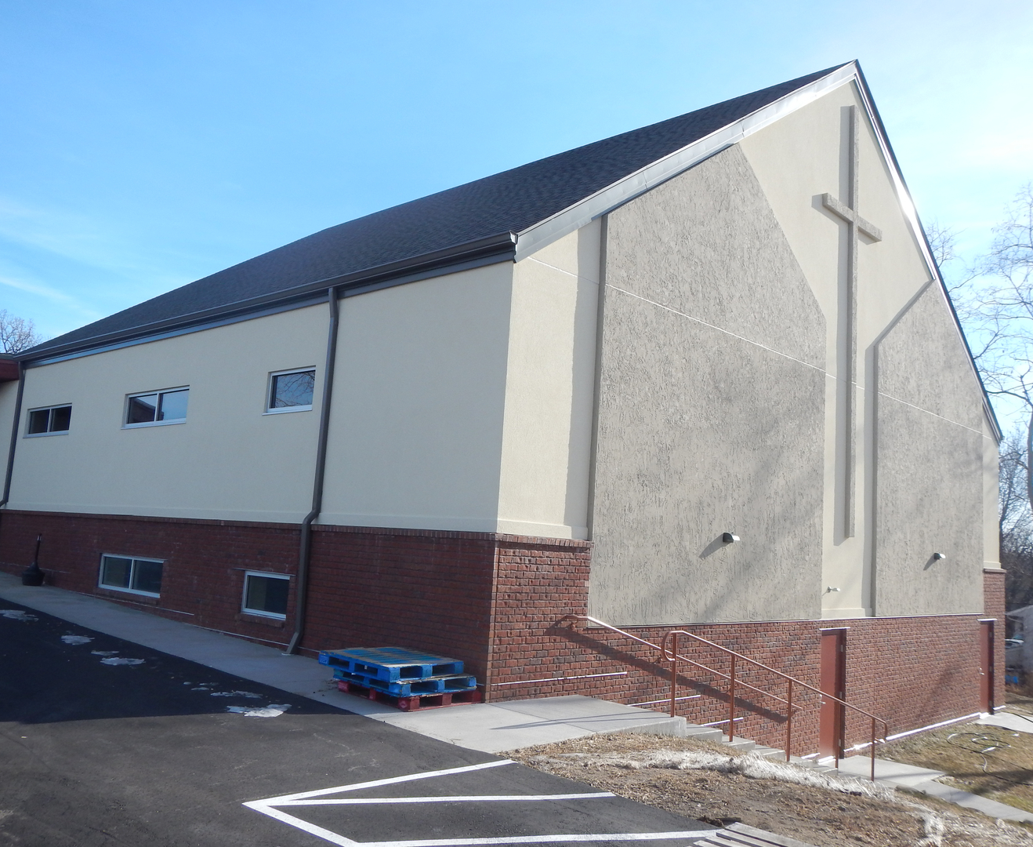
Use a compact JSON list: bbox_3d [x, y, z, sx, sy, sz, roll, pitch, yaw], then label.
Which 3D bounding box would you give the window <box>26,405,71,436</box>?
[{"bbox_3d":[-10.027,-0.039,19.653,2.432,0.628,0.119,-4,-11,43],"label":"window"}]

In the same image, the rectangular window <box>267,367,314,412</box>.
[{"bbox_3d":[-3.263,-0.471,13.357,1.226,0.622,0.119,-4,-11,43],"label":"rectangular window"}]

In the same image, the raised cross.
[{"bbox_3d":[6.397,-2.040,17.348,0.109,8.351,2.544,-4,-11,43],"label":"raised cross"}]

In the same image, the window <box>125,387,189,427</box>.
[{"bbox_3d":[-6.395,-0.271,16.272,2.459,0.630,0.119,-4,-11,43],"label":"window"}]

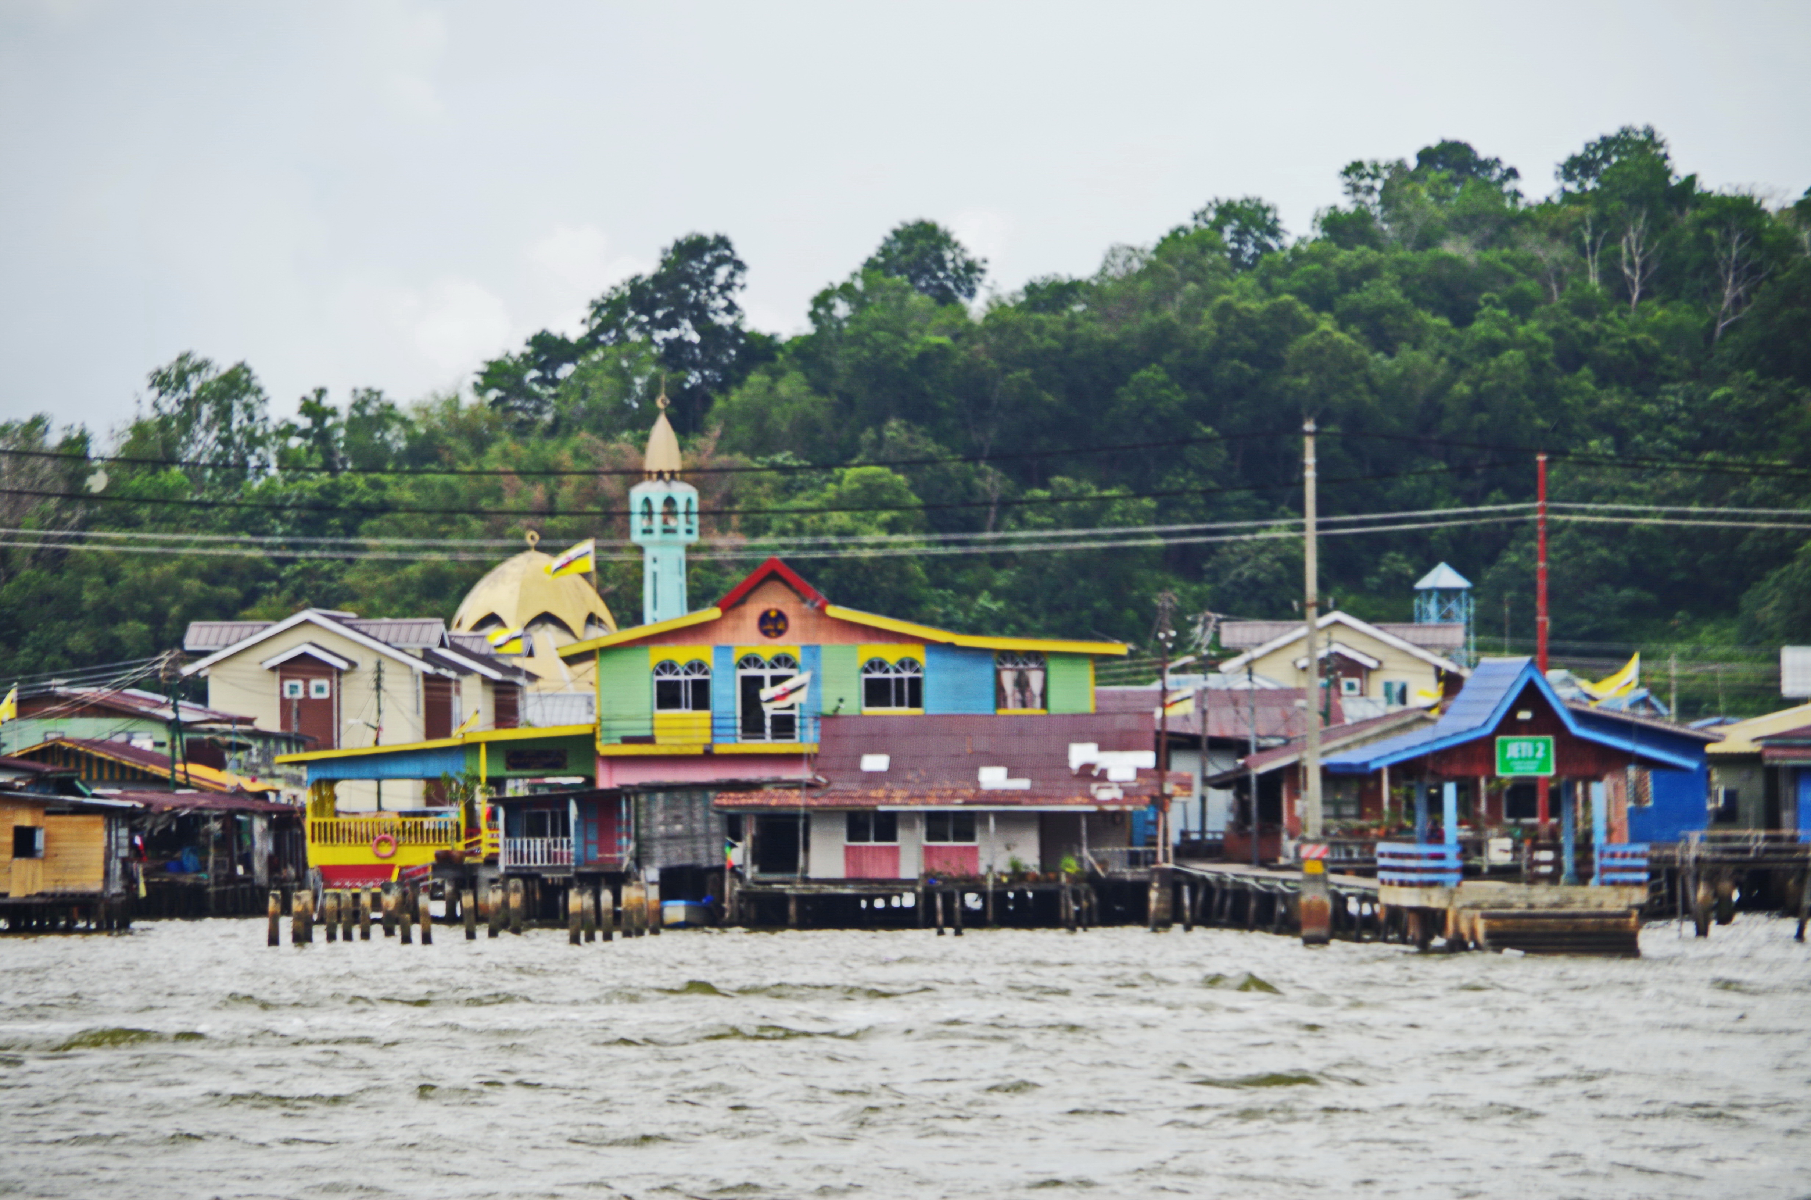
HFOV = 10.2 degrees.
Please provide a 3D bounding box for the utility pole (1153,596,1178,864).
[{"bbox_3d":[7.758,3.866,303.000,0.650,8.282,0.500,0,-1,0],"label":"utility pole"}]

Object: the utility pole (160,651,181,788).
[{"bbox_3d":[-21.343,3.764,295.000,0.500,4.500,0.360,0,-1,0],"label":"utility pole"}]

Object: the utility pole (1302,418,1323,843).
[{"bbox_3d":[11.333,0.849,283.000,0.380,11.840,0.380,-1,-1,0],"label":"utility pole"}]

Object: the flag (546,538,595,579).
[{"bbox_3d":[-9.524,-1.185,288.000,1.400,1.130,0.400,0,-1,0],"label":"flag"}]

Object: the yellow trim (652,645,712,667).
[{"bbox_3d":[-6.394,1.618,290.000,1.820,0.610,0.120,0,-1,0],"label":"yellow trim"}]

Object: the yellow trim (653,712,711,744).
[{"bbox_3d":[-6.791,3.911,309.000,1.780,1.013,0.080,0,-1,0],"label":"yellow trim"}]

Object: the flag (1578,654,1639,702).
[{"bbox_3d":[17.910,1.961,258.000,1.500,1.200,0.450,0,-1,0],"label":"flag"}]

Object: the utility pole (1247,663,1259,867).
[{"bbox_3d":[10.366,4.949,302.000,0.200,6.065,0.200,-1,-1,0],"label":"utility pole"}]

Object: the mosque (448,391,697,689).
[{"bbox_3d":[-15.445,0.688,470.000,12.000,20.712,12.000,0,-1,0],"label":"mosque"}]

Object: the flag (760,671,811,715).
[{"bbox_3d":[-3.392,2.612,286.000,1.400,1.270,0.400,0,-1,0],"label":"flag"}]

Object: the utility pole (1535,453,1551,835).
[{"bbox_3d":[19.613,1.392,312.000,0.350,11.878,0.350,0,-1,0],"label":"utility pole"}]

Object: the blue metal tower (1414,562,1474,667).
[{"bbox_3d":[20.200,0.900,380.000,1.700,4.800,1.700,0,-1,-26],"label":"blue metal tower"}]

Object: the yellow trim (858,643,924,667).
[{"bbox_3d":[-0.425,1.577,290.000,1.860,0.660,0.120,0,-1,0],"label":"yellow trim"}]

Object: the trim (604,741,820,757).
[{"bbox_3d":[-5.631,4.256,289.300,6.300,0.400,0.200,0,-1,0],"label":"trim"}]

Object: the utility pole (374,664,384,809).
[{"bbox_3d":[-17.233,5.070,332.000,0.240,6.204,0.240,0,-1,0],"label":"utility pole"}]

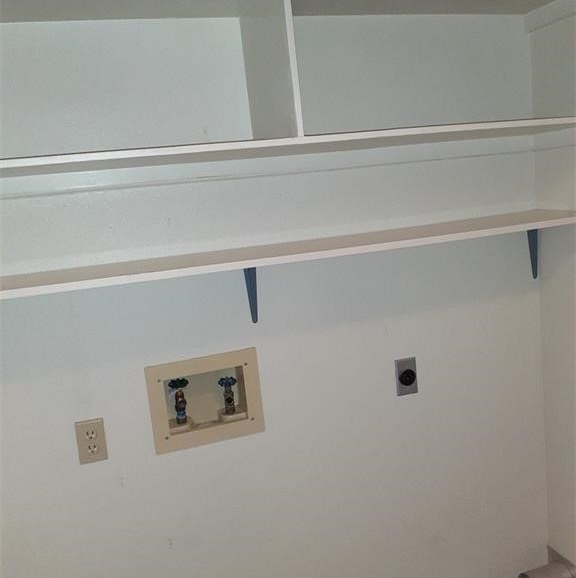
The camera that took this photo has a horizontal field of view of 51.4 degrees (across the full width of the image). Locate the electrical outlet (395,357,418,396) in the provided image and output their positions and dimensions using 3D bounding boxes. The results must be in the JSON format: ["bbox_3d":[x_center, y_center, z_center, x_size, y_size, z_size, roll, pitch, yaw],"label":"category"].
[{"bbox_3d":[0.363,0.269,1.822,0.070,0.114,0.016,-8,10,-16],"label":"electrical outlet"}]

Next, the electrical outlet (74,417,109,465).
[{"bbox_3d":[-0.511,0.398,1.561,0.070,0.115,0.012,-8,10,-16],"label":"electrical outlet"}]

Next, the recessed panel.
[{"bbox_3d":[-0.234,0.301,1.683,0.305,0.246,0.090,-8,10,-16],"label":"recessed panel"}]

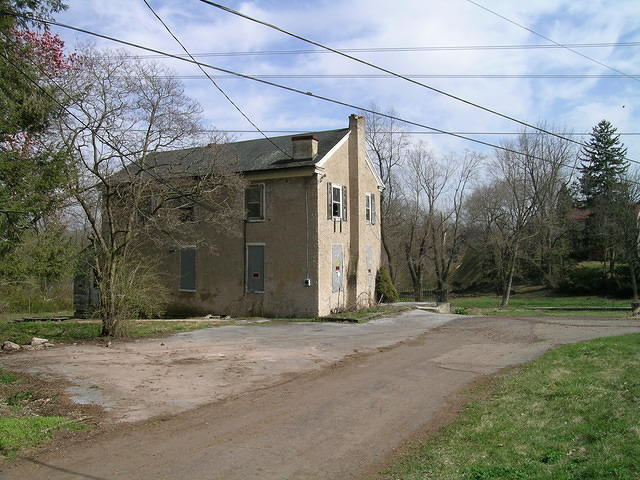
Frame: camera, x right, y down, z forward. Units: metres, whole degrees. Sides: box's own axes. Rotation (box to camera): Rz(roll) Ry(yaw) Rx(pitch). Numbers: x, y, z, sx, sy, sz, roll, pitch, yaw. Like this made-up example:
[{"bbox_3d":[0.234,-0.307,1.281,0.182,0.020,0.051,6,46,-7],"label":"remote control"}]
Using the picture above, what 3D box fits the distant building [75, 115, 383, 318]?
[{"bbox_3d":[-4.311,-0.975,25.174,13.372,8.550,7.056,-1,-2,27],"label":"distant building"}]

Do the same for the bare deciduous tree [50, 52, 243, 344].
[{"bbox_3d":[-5.105,-1.422,15.500,5.689,8.623,5.120,0,-1,0],"label":"bare deciduous tree"}]

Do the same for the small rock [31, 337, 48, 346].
[{"bbox_3d":[-7.315,2.647,13.500,0.469,0.261,0.352,0,-1,0],"label":"small rock"}]

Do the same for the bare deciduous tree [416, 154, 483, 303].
[{"bbox_3d":[8.505,-0.887,34.000,4.335,9.983,4.335,0,-1,0],"label":"bare deciduous tree"}]

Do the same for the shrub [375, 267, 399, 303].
[{"bbox_3d":[3.211,2.149,25.000,1.159,1.738,1.159,0,-1,0],"label":"shrub"}]

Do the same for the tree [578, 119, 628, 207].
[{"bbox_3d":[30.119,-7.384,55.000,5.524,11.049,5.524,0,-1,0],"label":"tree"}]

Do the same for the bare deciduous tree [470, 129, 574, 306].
[{"bbox_3d":[11.735,-1.304,30.000,6.027,10.315,5.424,0,-1,0],"label":"bare deciduous tree"}]

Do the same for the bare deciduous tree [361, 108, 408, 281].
[{"bbox_3d":[5.029,-3.366,41.000,4.356,14.097,4.356,0,-1,0],"label":"bare deciduous tree"}]

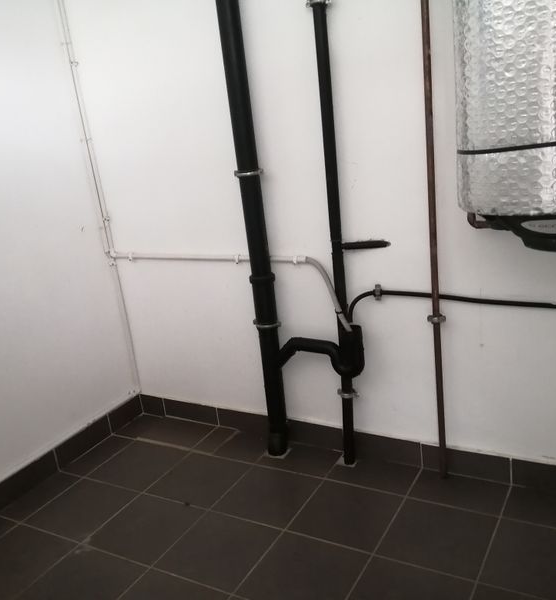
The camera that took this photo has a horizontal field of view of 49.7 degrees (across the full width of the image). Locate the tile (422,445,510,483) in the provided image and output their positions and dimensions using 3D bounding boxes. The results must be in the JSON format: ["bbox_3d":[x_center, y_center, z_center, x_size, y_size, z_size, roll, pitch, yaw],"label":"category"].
[{"bbox_3d":[0.655,0.569,2.107,0.300,0.096,0.012,3,19,31],"label":"tile"}]

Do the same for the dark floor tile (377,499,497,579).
[{"bbox_3d":[0.506,0.747,1.891,0.308,0.010,0.308,3,19,30],"label":"dark floor tile"}]

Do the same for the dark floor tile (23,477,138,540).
[{"bbox_3d":[-0.728,0.781,2.252,0.308,0.010,0.308,3,19,30],"label":"dark floor tile"}]

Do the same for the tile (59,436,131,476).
[{"bbox_3d":[-0.775,0.677,2.622,0.141,0.010,0.308,3,19,30],"label":"tile"}]

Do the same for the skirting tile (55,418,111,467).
[{"bbox_3d":[-0.848,0.622,2.645,0.010,0.098,0.308,3,19,30],"label":"skirting tile"}]

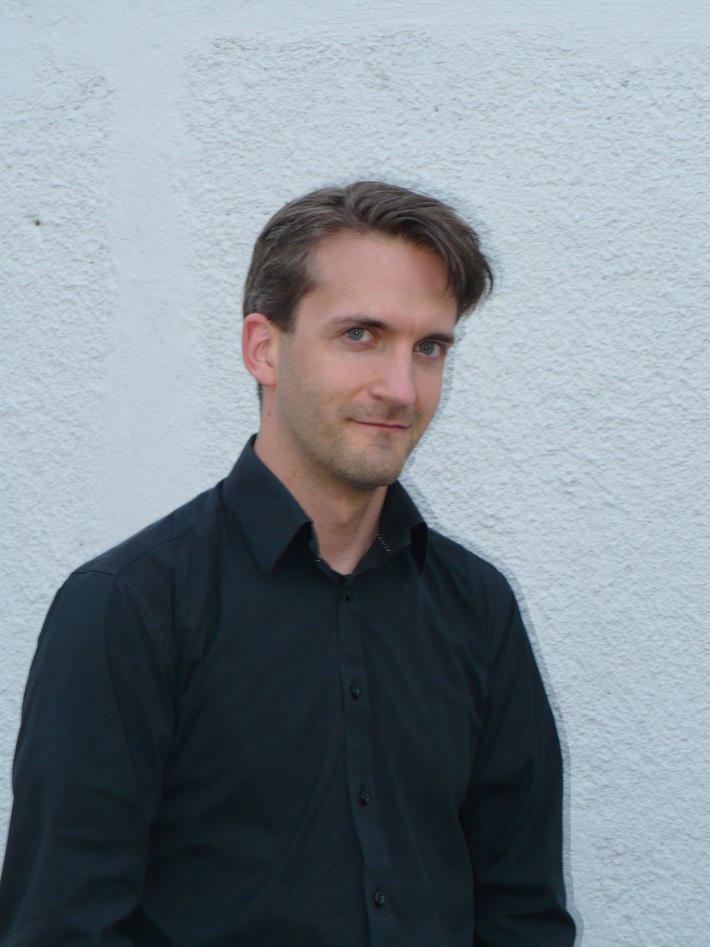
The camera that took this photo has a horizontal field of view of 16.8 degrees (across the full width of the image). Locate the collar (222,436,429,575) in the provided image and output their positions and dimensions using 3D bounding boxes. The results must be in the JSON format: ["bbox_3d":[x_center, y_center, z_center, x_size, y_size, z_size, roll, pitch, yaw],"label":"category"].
[{"bbox_3d":[-0.024,0.026,1.950,0.165,0.110,0.150,-5,4,-29],"label":"collar"}]

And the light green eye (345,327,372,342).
[{"bbox_3d":[0.003,-0.108,1.875,0.025,0.013,0.014,8,6,-21],"label":"light green eye"}]

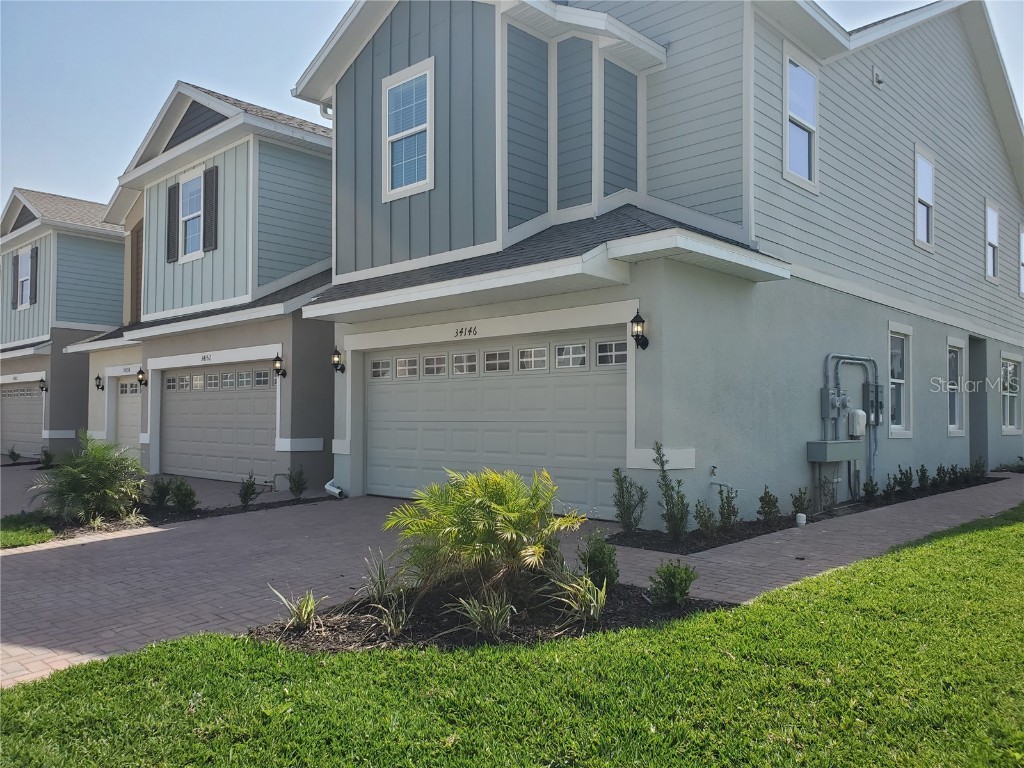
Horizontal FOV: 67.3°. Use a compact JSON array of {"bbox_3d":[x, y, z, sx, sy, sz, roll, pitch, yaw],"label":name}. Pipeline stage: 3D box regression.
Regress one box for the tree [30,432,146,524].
[{"bbox_3d":[-5.500,1.230,10.000,1.450,1.130,1.400,1,-3,-29],"label":"tree"}]

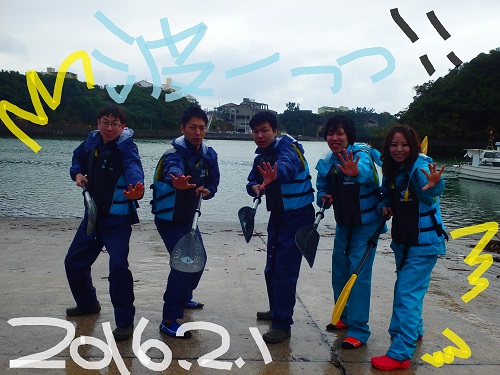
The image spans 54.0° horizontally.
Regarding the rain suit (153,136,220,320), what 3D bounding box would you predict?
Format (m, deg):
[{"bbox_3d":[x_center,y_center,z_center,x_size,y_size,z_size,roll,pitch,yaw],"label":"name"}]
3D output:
[{"bbox_3d":[-0.482,0.302,3.810,0.527,1.429,0.628,-5,8,-36],"label":"rain suit"}]

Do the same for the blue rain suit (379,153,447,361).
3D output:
[{"bbox_3d":[1.075,0.445,3.250,0.520,1.340,0.500,6,9,44],"label":"blue rain suit"}]

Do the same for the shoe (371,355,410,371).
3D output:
[{"bbox_3d":[0.915,1.116,3.175,0.245,0.090,0.100,-2,7,-15],"label":"shoe"}]

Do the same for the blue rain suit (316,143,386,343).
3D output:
[{"bbox_3d":[0.740,0.371,3.568,0.507,1.398,0.567,5,8,36],"label":"blue rain suit"}]

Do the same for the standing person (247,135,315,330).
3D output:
[{"bbox_3d":[0.223,0.293,3.625,0.507,1.601,0.588,6,9,42],"label":"standing person"}]

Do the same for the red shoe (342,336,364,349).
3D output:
[{"bbox_3d":[0.745,1.073,3.527,0.095,0.095,0.250,5,8,38],"label":"red shoe"}]

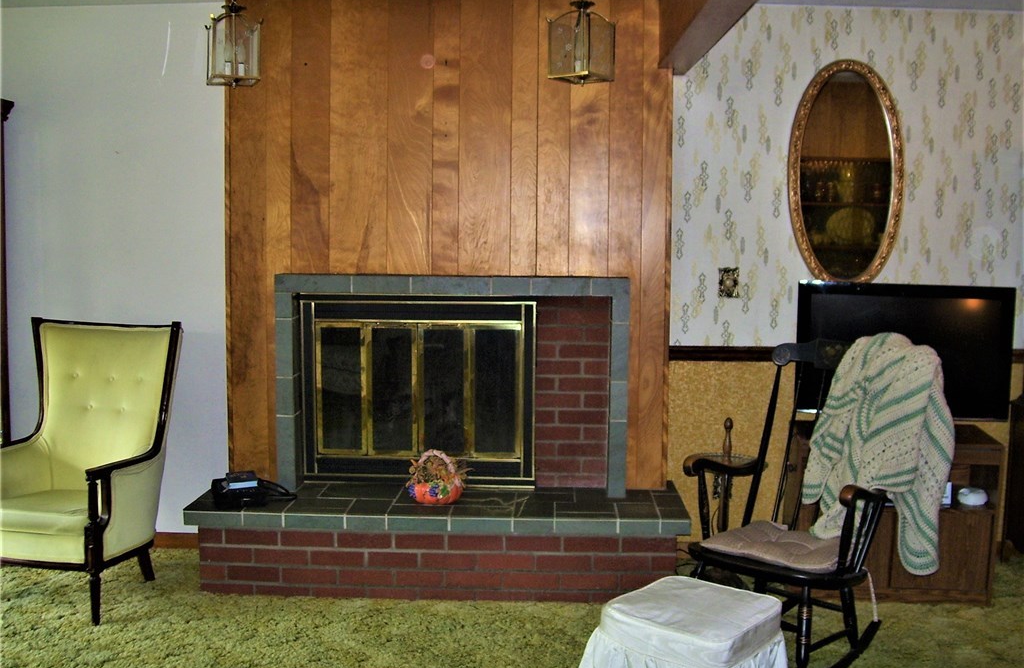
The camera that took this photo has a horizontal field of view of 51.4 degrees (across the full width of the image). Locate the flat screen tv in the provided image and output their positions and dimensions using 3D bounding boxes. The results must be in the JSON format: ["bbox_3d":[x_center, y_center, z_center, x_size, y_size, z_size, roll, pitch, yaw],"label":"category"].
[{"bbox_3d":[1.488,0.071,4.054,0.790,0.505,0.090,2,6,13],"label":"flat screen tv"}]

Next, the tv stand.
[{"bbox_3d":[1.468,0.685,4.163,0.742,0.610,0.410,1,6,10],"label":"tv stand"}]

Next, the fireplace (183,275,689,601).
[{"bbox_3d":[-0.276,0.388,4.152,1.866,1.211,0.548,1,6,2],"label":"fireplace"}]

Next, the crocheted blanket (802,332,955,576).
[{"bbox_3d":[1.163,0.383,3.380,0.390,0.740,0.310,5,7,40],"label":"crocheted blanket"}]

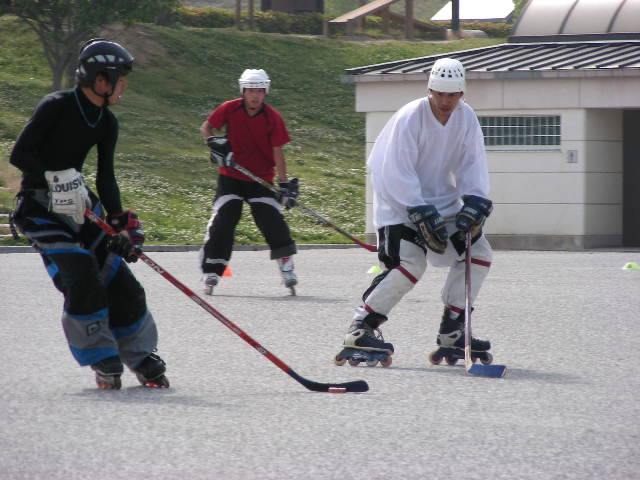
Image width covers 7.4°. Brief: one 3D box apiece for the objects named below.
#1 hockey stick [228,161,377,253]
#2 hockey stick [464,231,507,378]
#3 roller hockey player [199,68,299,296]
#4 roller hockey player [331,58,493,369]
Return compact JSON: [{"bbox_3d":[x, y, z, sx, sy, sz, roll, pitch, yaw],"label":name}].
[{"bbox_3d":[-0.097,-0.273,36.325,1.581,0.176,0.060,33,41,22],"label":"hockey stick"},{"bbox_3d":[0.870,0.296,25.830,0.272,0.060,1.451,-29,31,22],"label":"hockey stick"},{"bbox_3d":[-0.525,-0.425,36.800,0.750,1.690,0.520,0,1,-5],"label":"roller hockey player"},{"bbox_3d":[0.488,-0.137,25.700,0.700,1.600,0.680,-1,1,-30],"label":"roller hockey player"}]

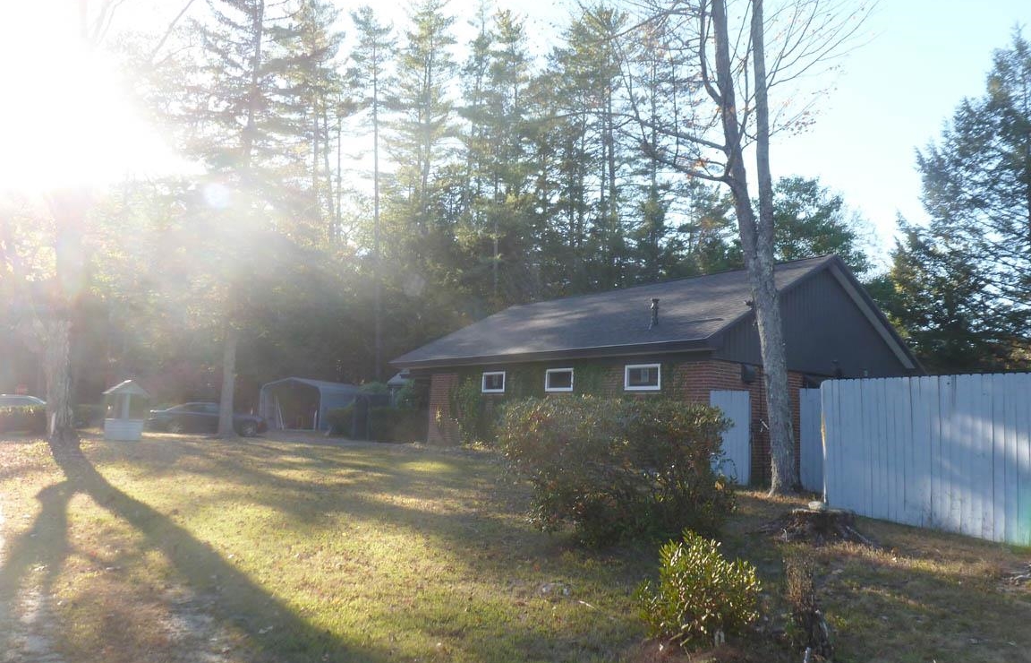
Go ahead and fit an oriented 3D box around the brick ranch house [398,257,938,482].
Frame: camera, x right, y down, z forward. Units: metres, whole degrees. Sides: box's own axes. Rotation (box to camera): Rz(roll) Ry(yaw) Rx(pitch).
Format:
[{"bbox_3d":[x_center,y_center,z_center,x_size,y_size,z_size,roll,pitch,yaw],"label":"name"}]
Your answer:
[{"bbox_3d":[3.757,1.226,21.788,10.100,5.350,12.200,8,-9,-39],"label":"brick ranch house"}]

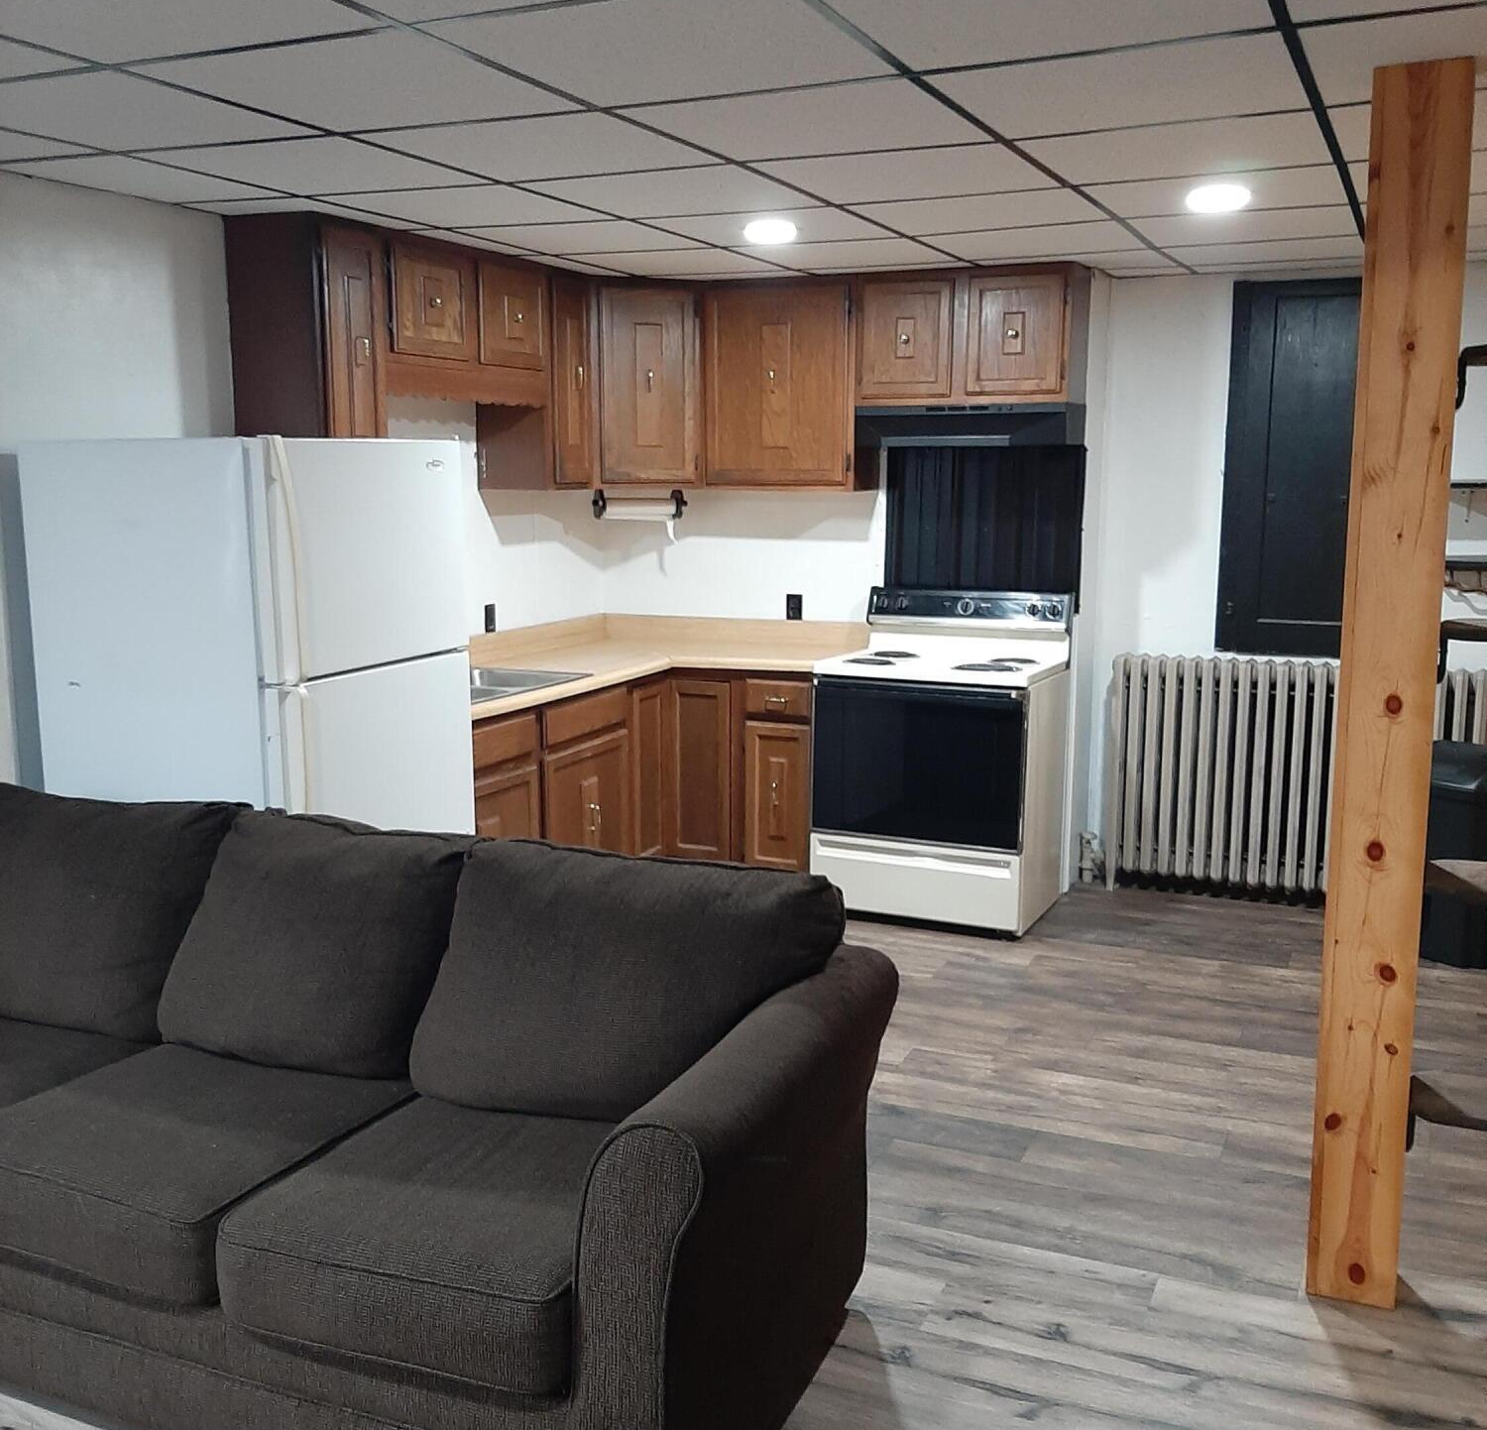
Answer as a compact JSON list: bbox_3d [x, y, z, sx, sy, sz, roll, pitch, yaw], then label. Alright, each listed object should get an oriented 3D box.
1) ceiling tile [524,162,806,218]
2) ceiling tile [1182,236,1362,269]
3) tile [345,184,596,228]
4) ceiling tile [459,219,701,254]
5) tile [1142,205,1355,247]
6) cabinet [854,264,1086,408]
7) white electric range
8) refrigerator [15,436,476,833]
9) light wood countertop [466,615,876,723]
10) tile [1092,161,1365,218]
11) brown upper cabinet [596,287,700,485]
[{"bbox_3d":[-0.171,-1.317,3.748,0.605,0.025,0.600,4,11,25],"label":"ceiling tile"},{"bbox_3d":[1.700,-1.500,4.824,0.605,0.025,0.600,4,11,25],"label":"ceiling tile"},{"bbox_3d":[-0.715,-1.347,3.940,0.603,0.018,0.603,5,11,25],"label":"tile"},{"bbox_3d":[-0.464,-1.438,4.473,0.603,0.018,0.603,5,11,25],"label":"ceiling tile"},{"bbox_3d":[1.433,-1.394,4.231,0.605,0.025,0.595,4,11,25],"label":"tile"},{"bbox_3d":[0.810,-1.325,5.294,0.767,0.465,0.320,5,11,25],"label":"cabinet"},{"bbox_3d":[0.723,0.130,5.383,0.761,1.130,0.655,5,11,25],"label":"white electric range"},{"bbox_3d":[-1.177,0.172,3.719,0.780,1.680,0.690,4,11,25],"label":"refrigerator"},{"bbox_3d":[-0.456,-0.179,5.170,1.200,0.140,2.050,4,10,23],"label":"light wood countertop"},{"bbox_3d":[1.185,-1.306,3.709,0.605,0.025,0.595,4,11,25],"label":"tile"},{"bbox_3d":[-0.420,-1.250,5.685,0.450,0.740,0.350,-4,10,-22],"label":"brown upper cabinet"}]

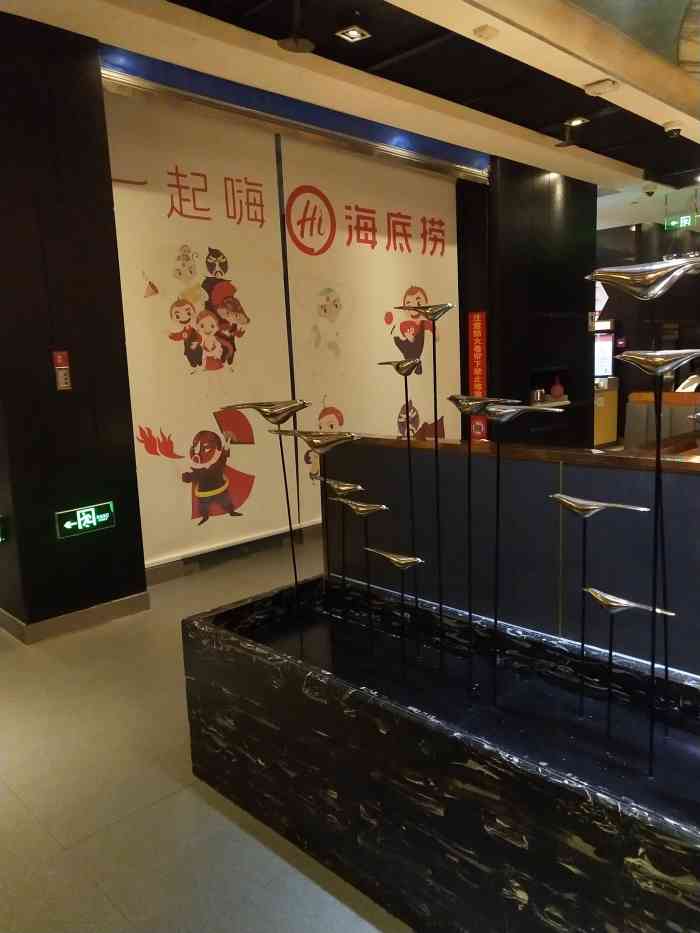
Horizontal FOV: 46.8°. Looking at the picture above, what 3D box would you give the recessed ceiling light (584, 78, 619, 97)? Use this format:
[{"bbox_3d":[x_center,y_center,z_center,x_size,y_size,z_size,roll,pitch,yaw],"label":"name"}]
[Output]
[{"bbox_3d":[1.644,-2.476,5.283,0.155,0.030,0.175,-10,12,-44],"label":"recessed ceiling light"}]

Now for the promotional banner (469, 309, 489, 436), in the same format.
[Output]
[{"bbox_3d":[1.236,-0.868,7.775,0.020,1.200,0.190,-10,12,-44],"label":"promotional banner"}]

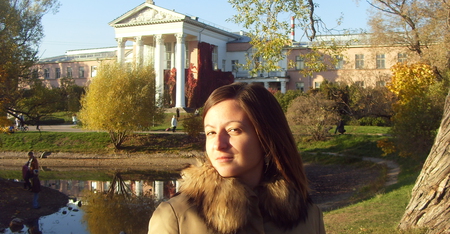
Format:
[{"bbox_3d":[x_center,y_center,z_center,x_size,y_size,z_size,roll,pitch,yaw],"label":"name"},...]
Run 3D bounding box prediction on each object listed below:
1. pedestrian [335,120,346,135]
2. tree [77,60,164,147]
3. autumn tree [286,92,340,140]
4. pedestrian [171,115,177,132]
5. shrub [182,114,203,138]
[{"bbox_3d":[10.590,0.870,46.500,0.550,1.600,0.550,0,0,0],"label":"pedestrian"},{"bbox_3d":[-8.260,-0.920,40.500,6.800,6.900,6.600,0,0,0],"label":"tree"},{"bbox_3d":[6.900,-0.040,40.000,4.100,3.800,4.000,0,0,0],"label":"autumn tree"},{"bbox_3d":[-5.080,0.690,50.500,0.450,1.650,0.500,0,0,0],"label":"pedestrian"},{"bbox_3d":[-2.690,0.820,44.000,2.000,2.050,2.000,0,0,0],"label":"shrub"}]

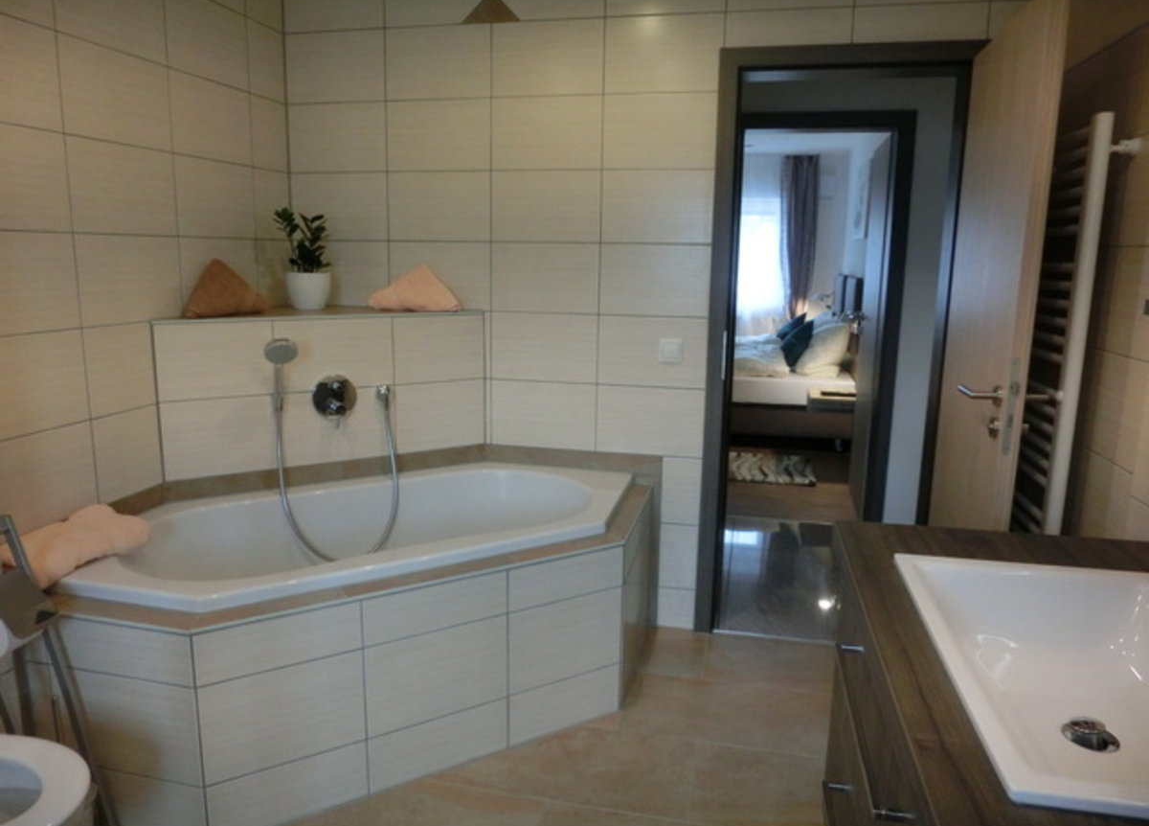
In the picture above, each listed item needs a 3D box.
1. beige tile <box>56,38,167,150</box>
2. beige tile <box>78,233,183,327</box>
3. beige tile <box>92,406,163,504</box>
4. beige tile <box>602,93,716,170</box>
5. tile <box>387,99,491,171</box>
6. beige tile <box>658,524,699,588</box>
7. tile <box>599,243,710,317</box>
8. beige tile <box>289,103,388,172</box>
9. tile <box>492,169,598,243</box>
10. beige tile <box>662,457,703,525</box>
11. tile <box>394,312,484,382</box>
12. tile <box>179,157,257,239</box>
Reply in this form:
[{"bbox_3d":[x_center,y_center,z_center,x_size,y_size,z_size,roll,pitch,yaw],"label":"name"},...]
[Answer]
[{"bbox_3d":[-1.264,-0.873,2.207,0.014,0.250,0.403,3,11,13],"label":"beige tile"},{"bbox_3d":[-1.277,-0.386,2.299,0.012,0.250,0.400,3,11,12],"label":"beige tile"},{"bbox_3d":[-1.302,0.117,2.323,0.014,0.250,0.257,3,11,13],"label":"beige tile"},{"bbox_3d":[0.290,-0.954,2.718,0.387,0.250,0.015,3,11,11],"label":"beige tile"},{"bbox_3d":[-0.487,-0.996,2.874,0.400,0.250,0.015,3,11,11],"label":"tile"},{"bbox_3d":[0.389,0.532,2.967,0.138,0.250,0.012,3,11,12],"label":"beige tile"},{"bbox_3d":[0.282,-0.462,2.808,0.390,0.250,0.015,3,11,11],"label":"tile"},{"bbox_3d":[-0.886,-1.029,2.994,0.402,0.249,0.012,4,12,13],"label":"beige tile"},{"bbox_3d":[-0.104,-0.733,2.868,0.402,0.249,0.012,4,12,13],"label":"tile"},{"bbox_3d":[0.393,0.283,2.917,0.152,0.250,0.015,3,11,11],"label":"beige tile"},{"bbox_3d":[-0.495,-0.234,2.921,0.353,0.242,0.012,-6,13,-31],"label":"tile"},{"bbox_3d":[-1.184,-0.705,2.634,0.014,0.250,0.403,3,11,13],"label":"tile"}]

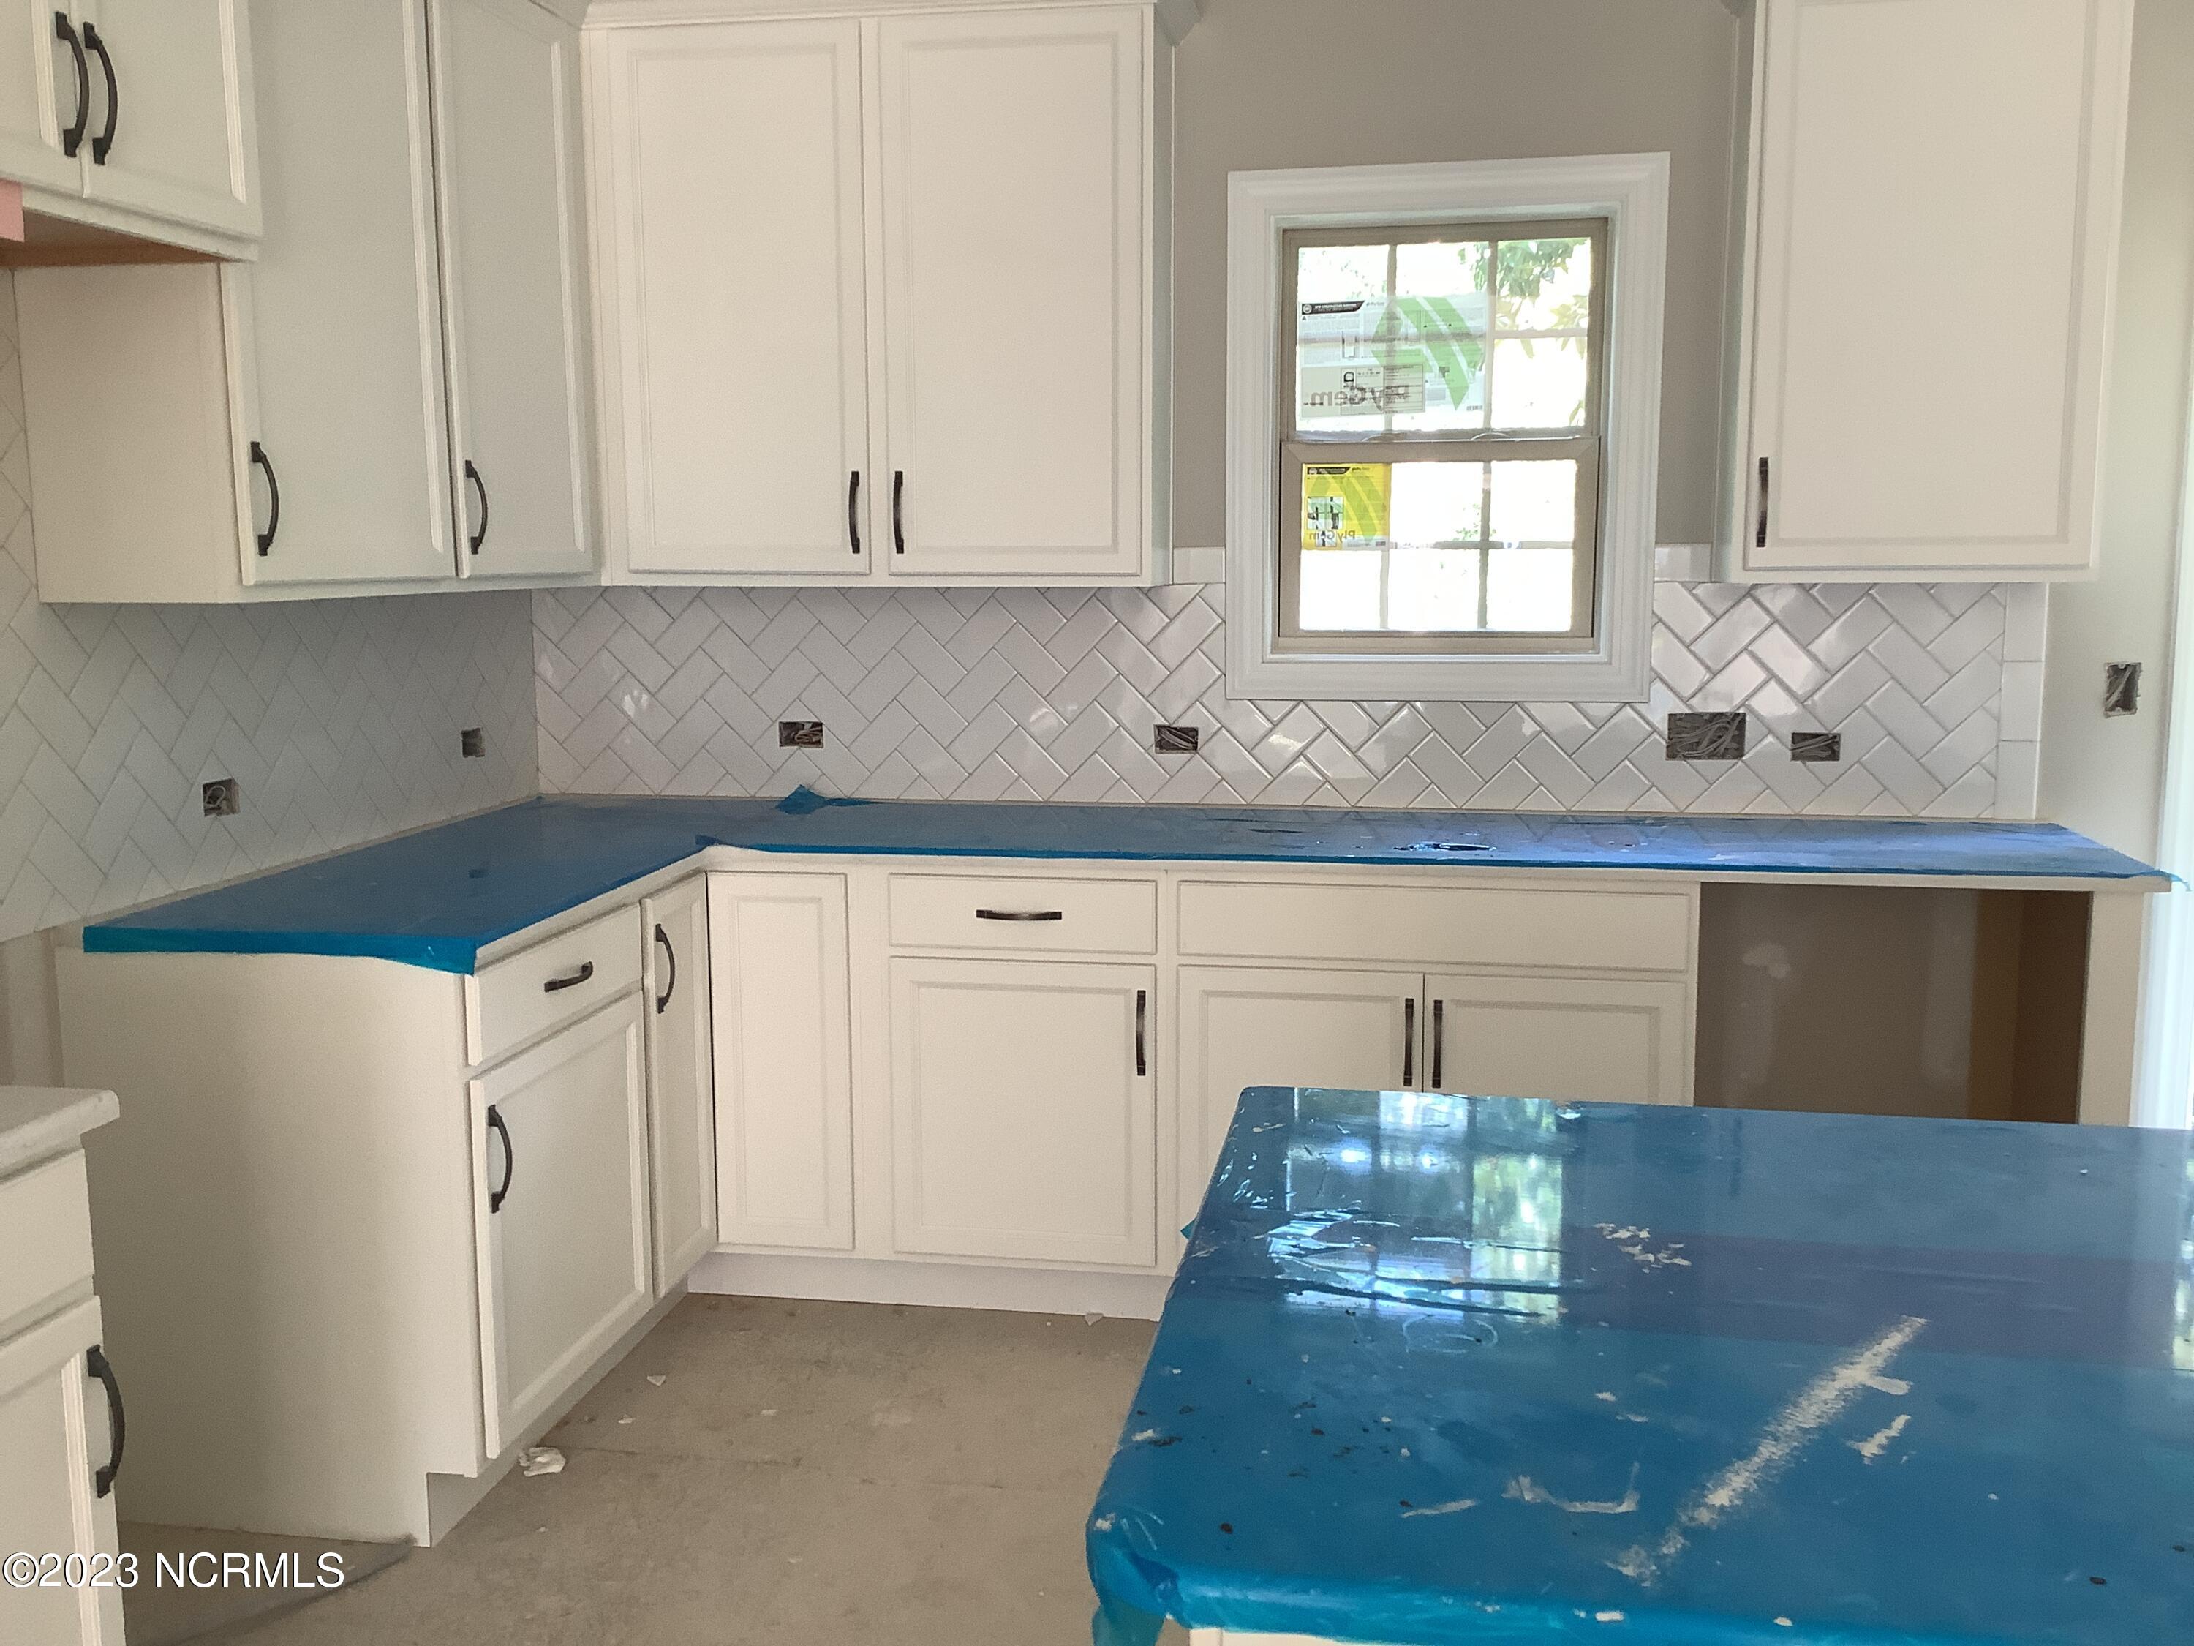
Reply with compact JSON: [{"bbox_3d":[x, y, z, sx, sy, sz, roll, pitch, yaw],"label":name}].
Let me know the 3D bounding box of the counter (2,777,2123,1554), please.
[{"bbox_3d":[0.179,0.527,3.385,3.135,0.908,1.557,1,8,10],"label":"counter"}]

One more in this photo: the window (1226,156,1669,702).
[{"bbox_3d":[0.690,-0.773,3.951,0.847,1.048,0.125,1,8,10],"label":"window"}]

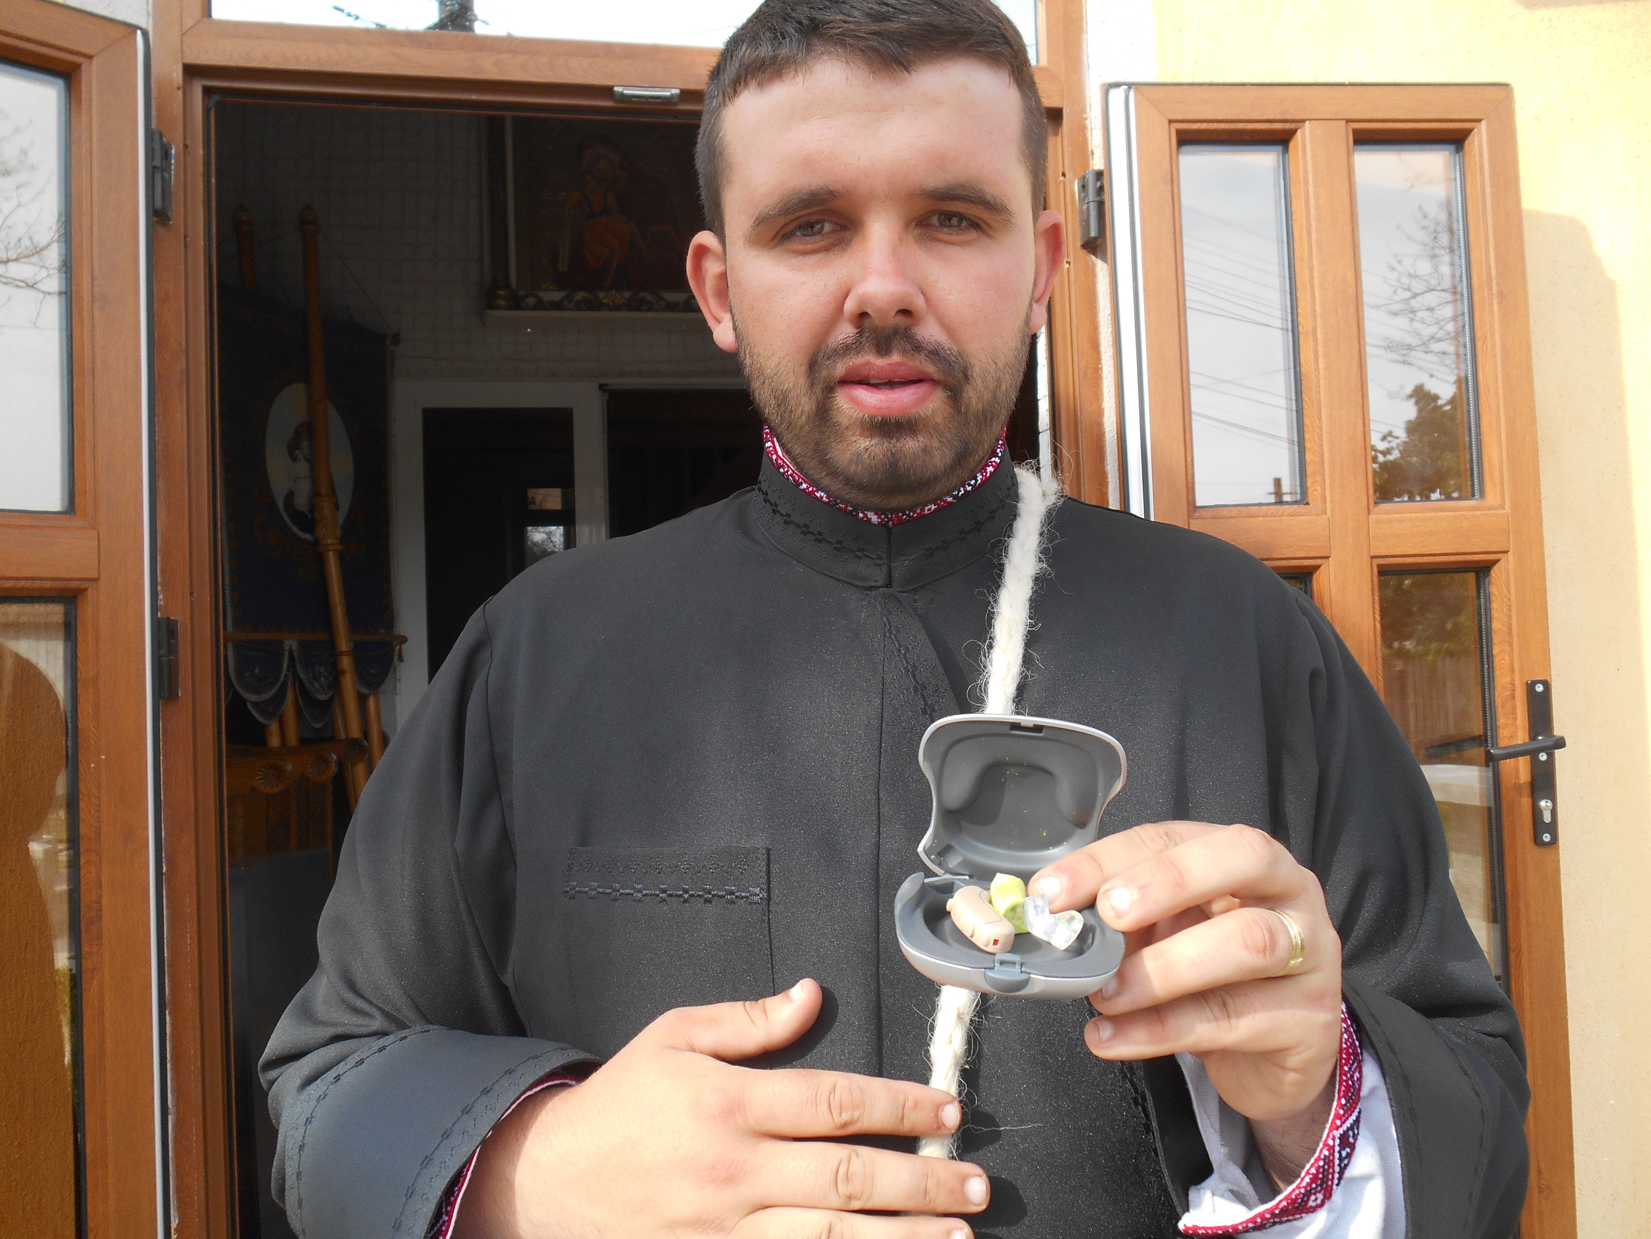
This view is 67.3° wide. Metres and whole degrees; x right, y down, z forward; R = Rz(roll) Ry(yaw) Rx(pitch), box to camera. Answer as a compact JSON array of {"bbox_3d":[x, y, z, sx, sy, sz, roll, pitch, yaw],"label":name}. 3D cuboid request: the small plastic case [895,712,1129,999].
[{"bbox_3d":[0.064,0.079,0.423,0.077,0.068,0.104,5,14,9],"label":"small plastic case"}]

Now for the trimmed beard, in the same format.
[{"bbox_3d":[0.027,-0.097,0.577,0.142,0.098,0.092,-3,5,0],"label":"trimmed beard"}]

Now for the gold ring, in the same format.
[{"bbox_3d":[0.149,0.108,0.414,0.005,0.022,0.022,3,-1,-25],"label":"gold ring"}]

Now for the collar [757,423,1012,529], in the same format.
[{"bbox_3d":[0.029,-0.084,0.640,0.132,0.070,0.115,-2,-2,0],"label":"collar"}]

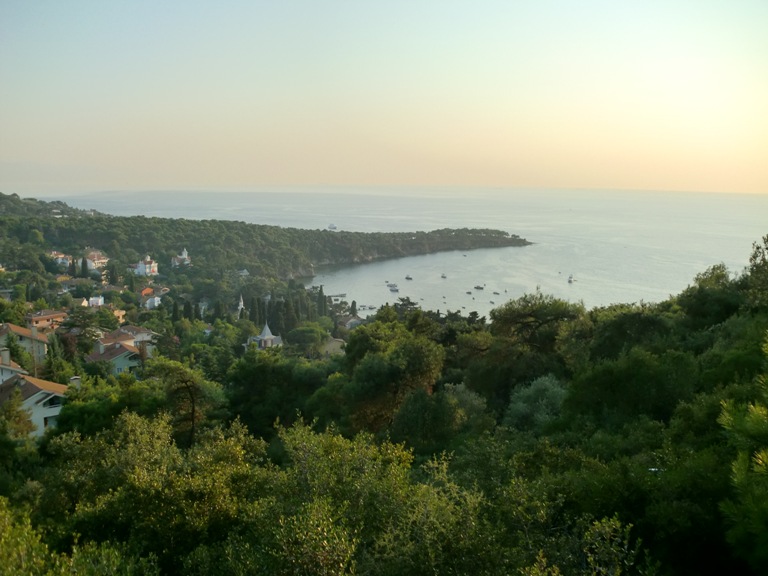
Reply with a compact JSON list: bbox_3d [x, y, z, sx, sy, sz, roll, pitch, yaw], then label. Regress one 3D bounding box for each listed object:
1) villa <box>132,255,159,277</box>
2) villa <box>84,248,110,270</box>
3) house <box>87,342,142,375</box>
[{"bbox_3d":[-155.506,-14.603,506.463,12.000,13.200,11.500,3,8,26],"label":"villa"},{"bbox_3d":[-183.309,-18.172,496.958,11.500,13.000,12.000,4,8,28],"label":"villa"},{"bbox_3d":[-63.964,16.726,183.450,12.000,7.000,11.000,-4,8,-28],"label":"house"}]

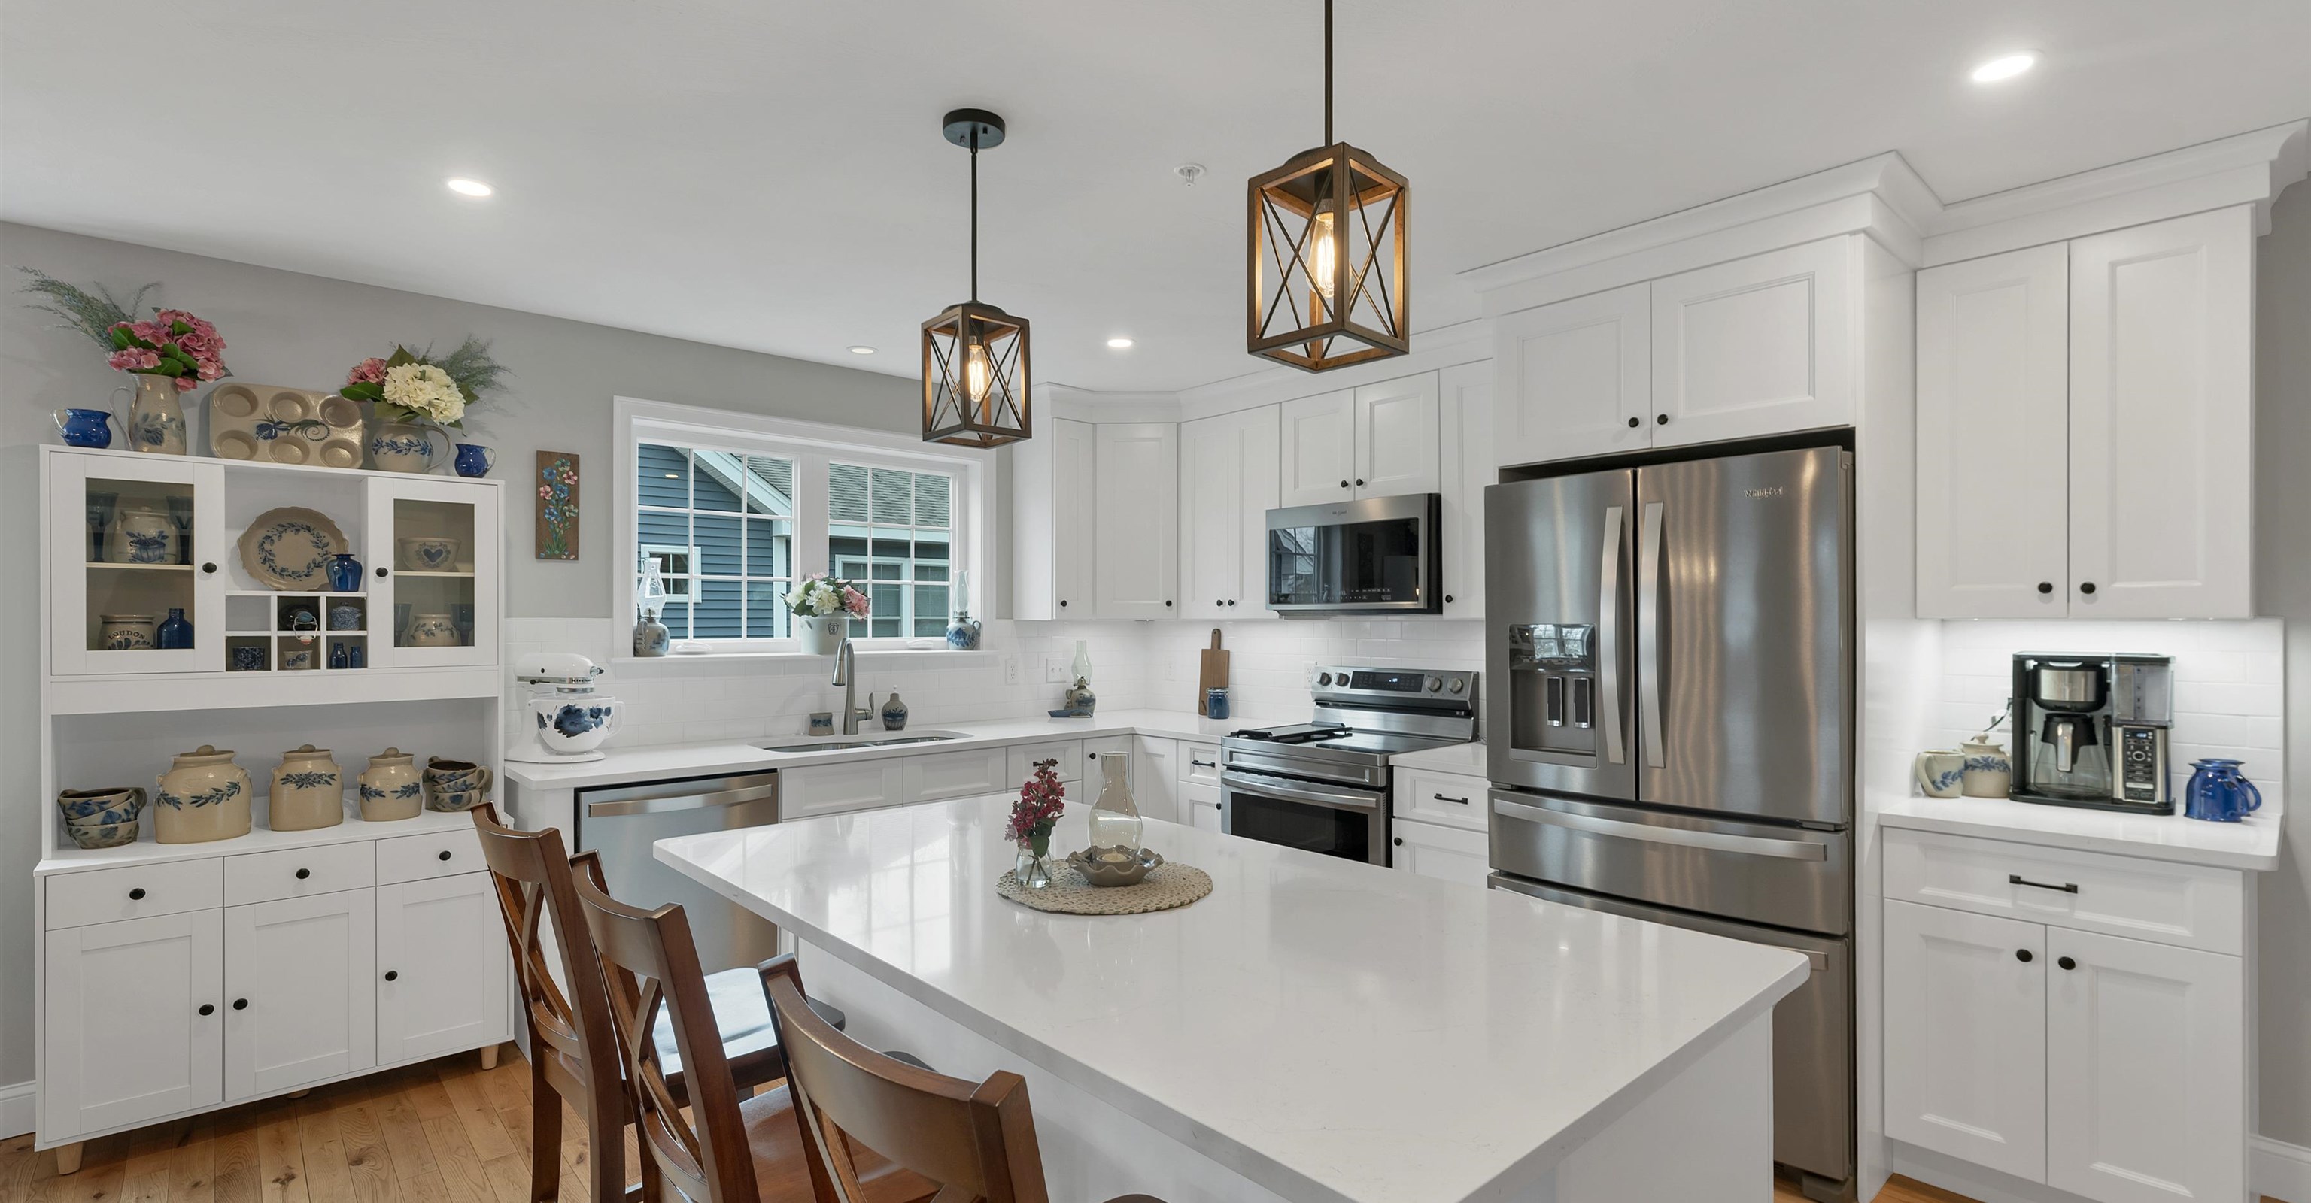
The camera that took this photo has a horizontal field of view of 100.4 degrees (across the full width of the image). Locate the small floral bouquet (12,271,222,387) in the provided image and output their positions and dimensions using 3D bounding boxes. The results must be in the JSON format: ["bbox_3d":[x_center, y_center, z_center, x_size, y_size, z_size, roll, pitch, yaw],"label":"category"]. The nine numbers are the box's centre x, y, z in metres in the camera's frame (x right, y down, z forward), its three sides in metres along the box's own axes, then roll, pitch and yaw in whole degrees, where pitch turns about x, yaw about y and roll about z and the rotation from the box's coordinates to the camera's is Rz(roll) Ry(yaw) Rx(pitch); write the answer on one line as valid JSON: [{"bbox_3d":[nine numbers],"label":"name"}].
[{"bbox_3d":[-2.753,-0.722,2.575,0.380,0.300,0.260,0,-1,-42],"label":"small floral bouquet"}]

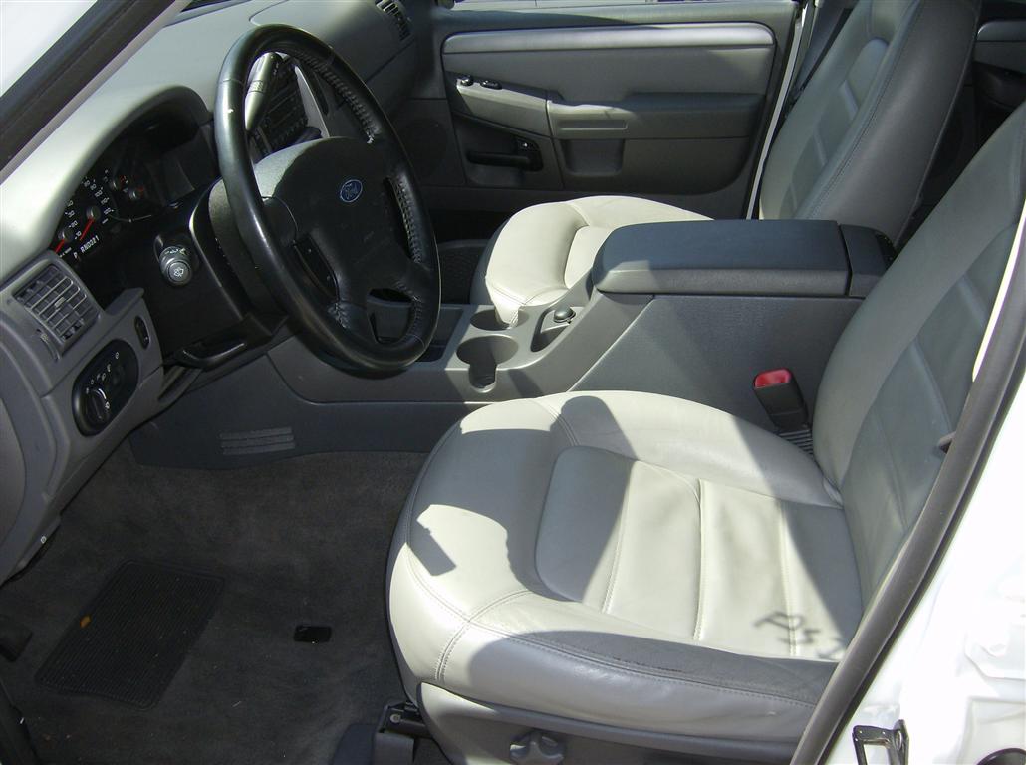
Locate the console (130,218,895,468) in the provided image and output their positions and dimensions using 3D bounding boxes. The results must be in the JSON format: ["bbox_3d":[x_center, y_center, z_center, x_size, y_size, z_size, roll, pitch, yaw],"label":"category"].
[{"bbox_3d":[-0.010,-0.075,1.597,1.130,0.305,0.265,1,34,10],"label":"console"}]

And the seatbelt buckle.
[{"bbox_3d":[0.362,0.025,1.430,0.052,0.080,0.032,-8,28,33],"label":"seatbelt buckle"}]

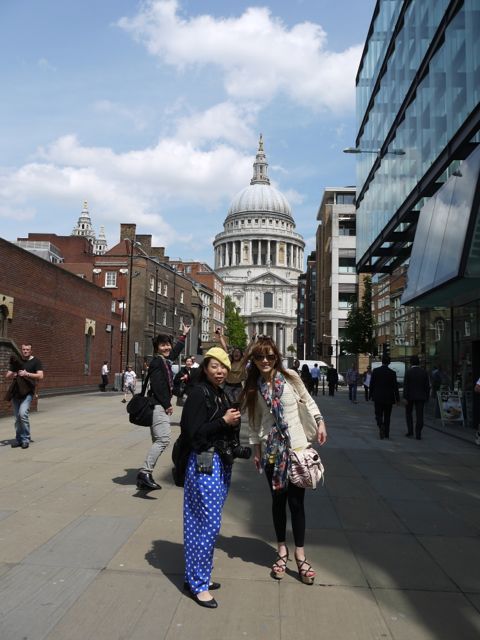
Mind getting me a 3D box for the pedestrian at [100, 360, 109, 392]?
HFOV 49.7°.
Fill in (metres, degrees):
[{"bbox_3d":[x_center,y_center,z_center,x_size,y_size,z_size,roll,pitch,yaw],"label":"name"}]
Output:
[{"bbox_3d":[-7.416,3.094,28.481,0.440,1.720,0.480,3,-6,-18],"label":"pedestrian"}]

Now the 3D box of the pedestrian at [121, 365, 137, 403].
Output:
[{"bbox_3d":[-4.530,2.525,21.273,0.500,1.550,0.520,-1,-6,23],"label":"pedestrian"}]

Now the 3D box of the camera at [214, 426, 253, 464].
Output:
[{"bbox_3d":[-0.044,0.845,3.290,0.190,0.130,0.145,-1,-6,21],"label":"camera"}]

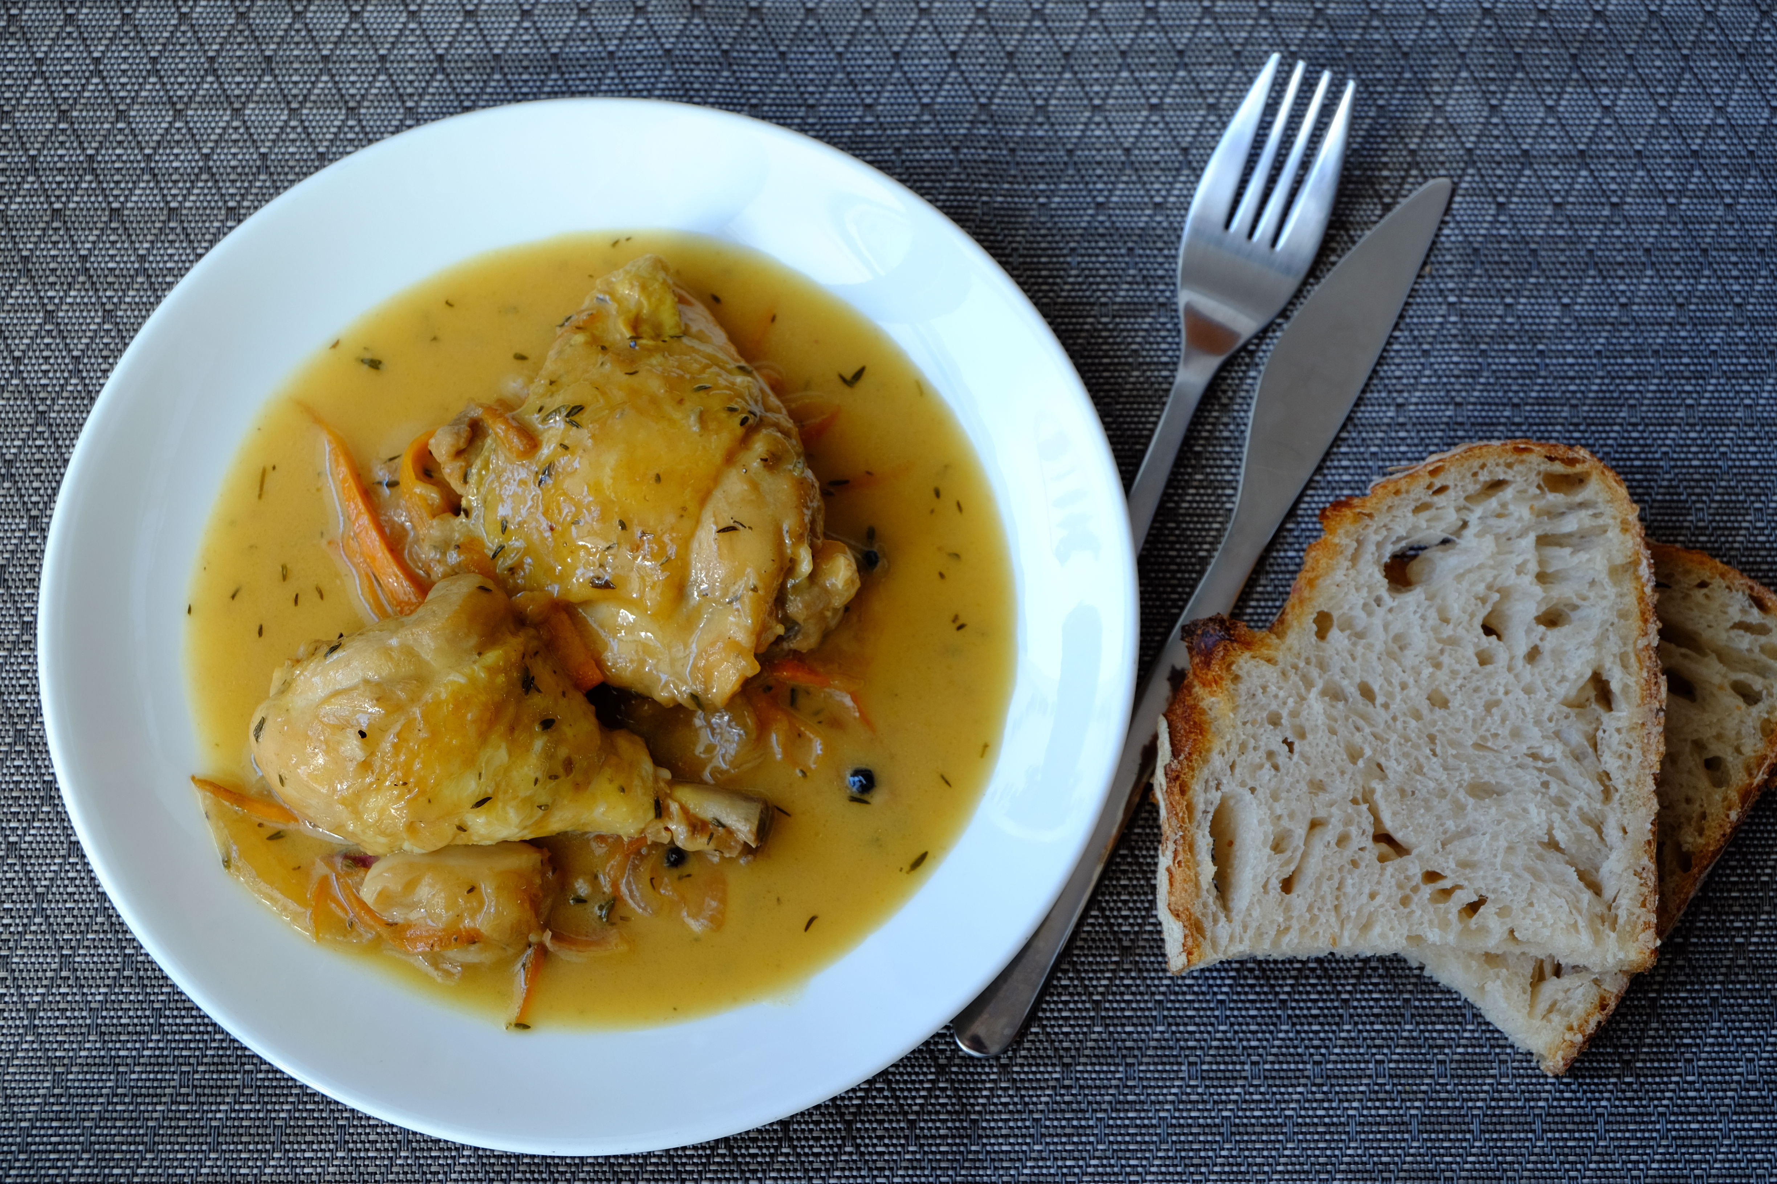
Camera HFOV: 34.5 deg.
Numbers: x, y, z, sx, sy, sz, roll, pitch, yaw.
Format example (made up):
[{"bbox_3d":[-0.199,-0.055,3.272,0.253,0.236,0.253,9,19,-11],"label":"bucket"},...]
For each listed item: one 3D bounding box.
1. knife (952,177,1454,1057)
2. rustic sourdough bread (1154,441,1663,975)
[{"bbox_3d":[0.068,-0.001,0.620,0.022,0.007,0.226,27,75,6],"label":"knife"},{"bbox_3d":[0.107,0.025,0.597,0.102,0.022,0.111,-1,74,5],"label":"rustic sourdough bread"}]

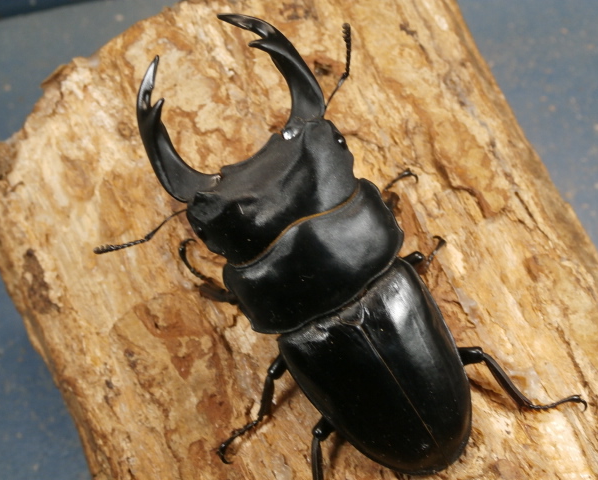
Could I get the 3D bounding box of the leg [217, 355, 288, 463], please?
[{"bbox_3d":[-0.006,0.024,0.180,0.003,0.007,0.017,30,69,13],"label":"leg"}]

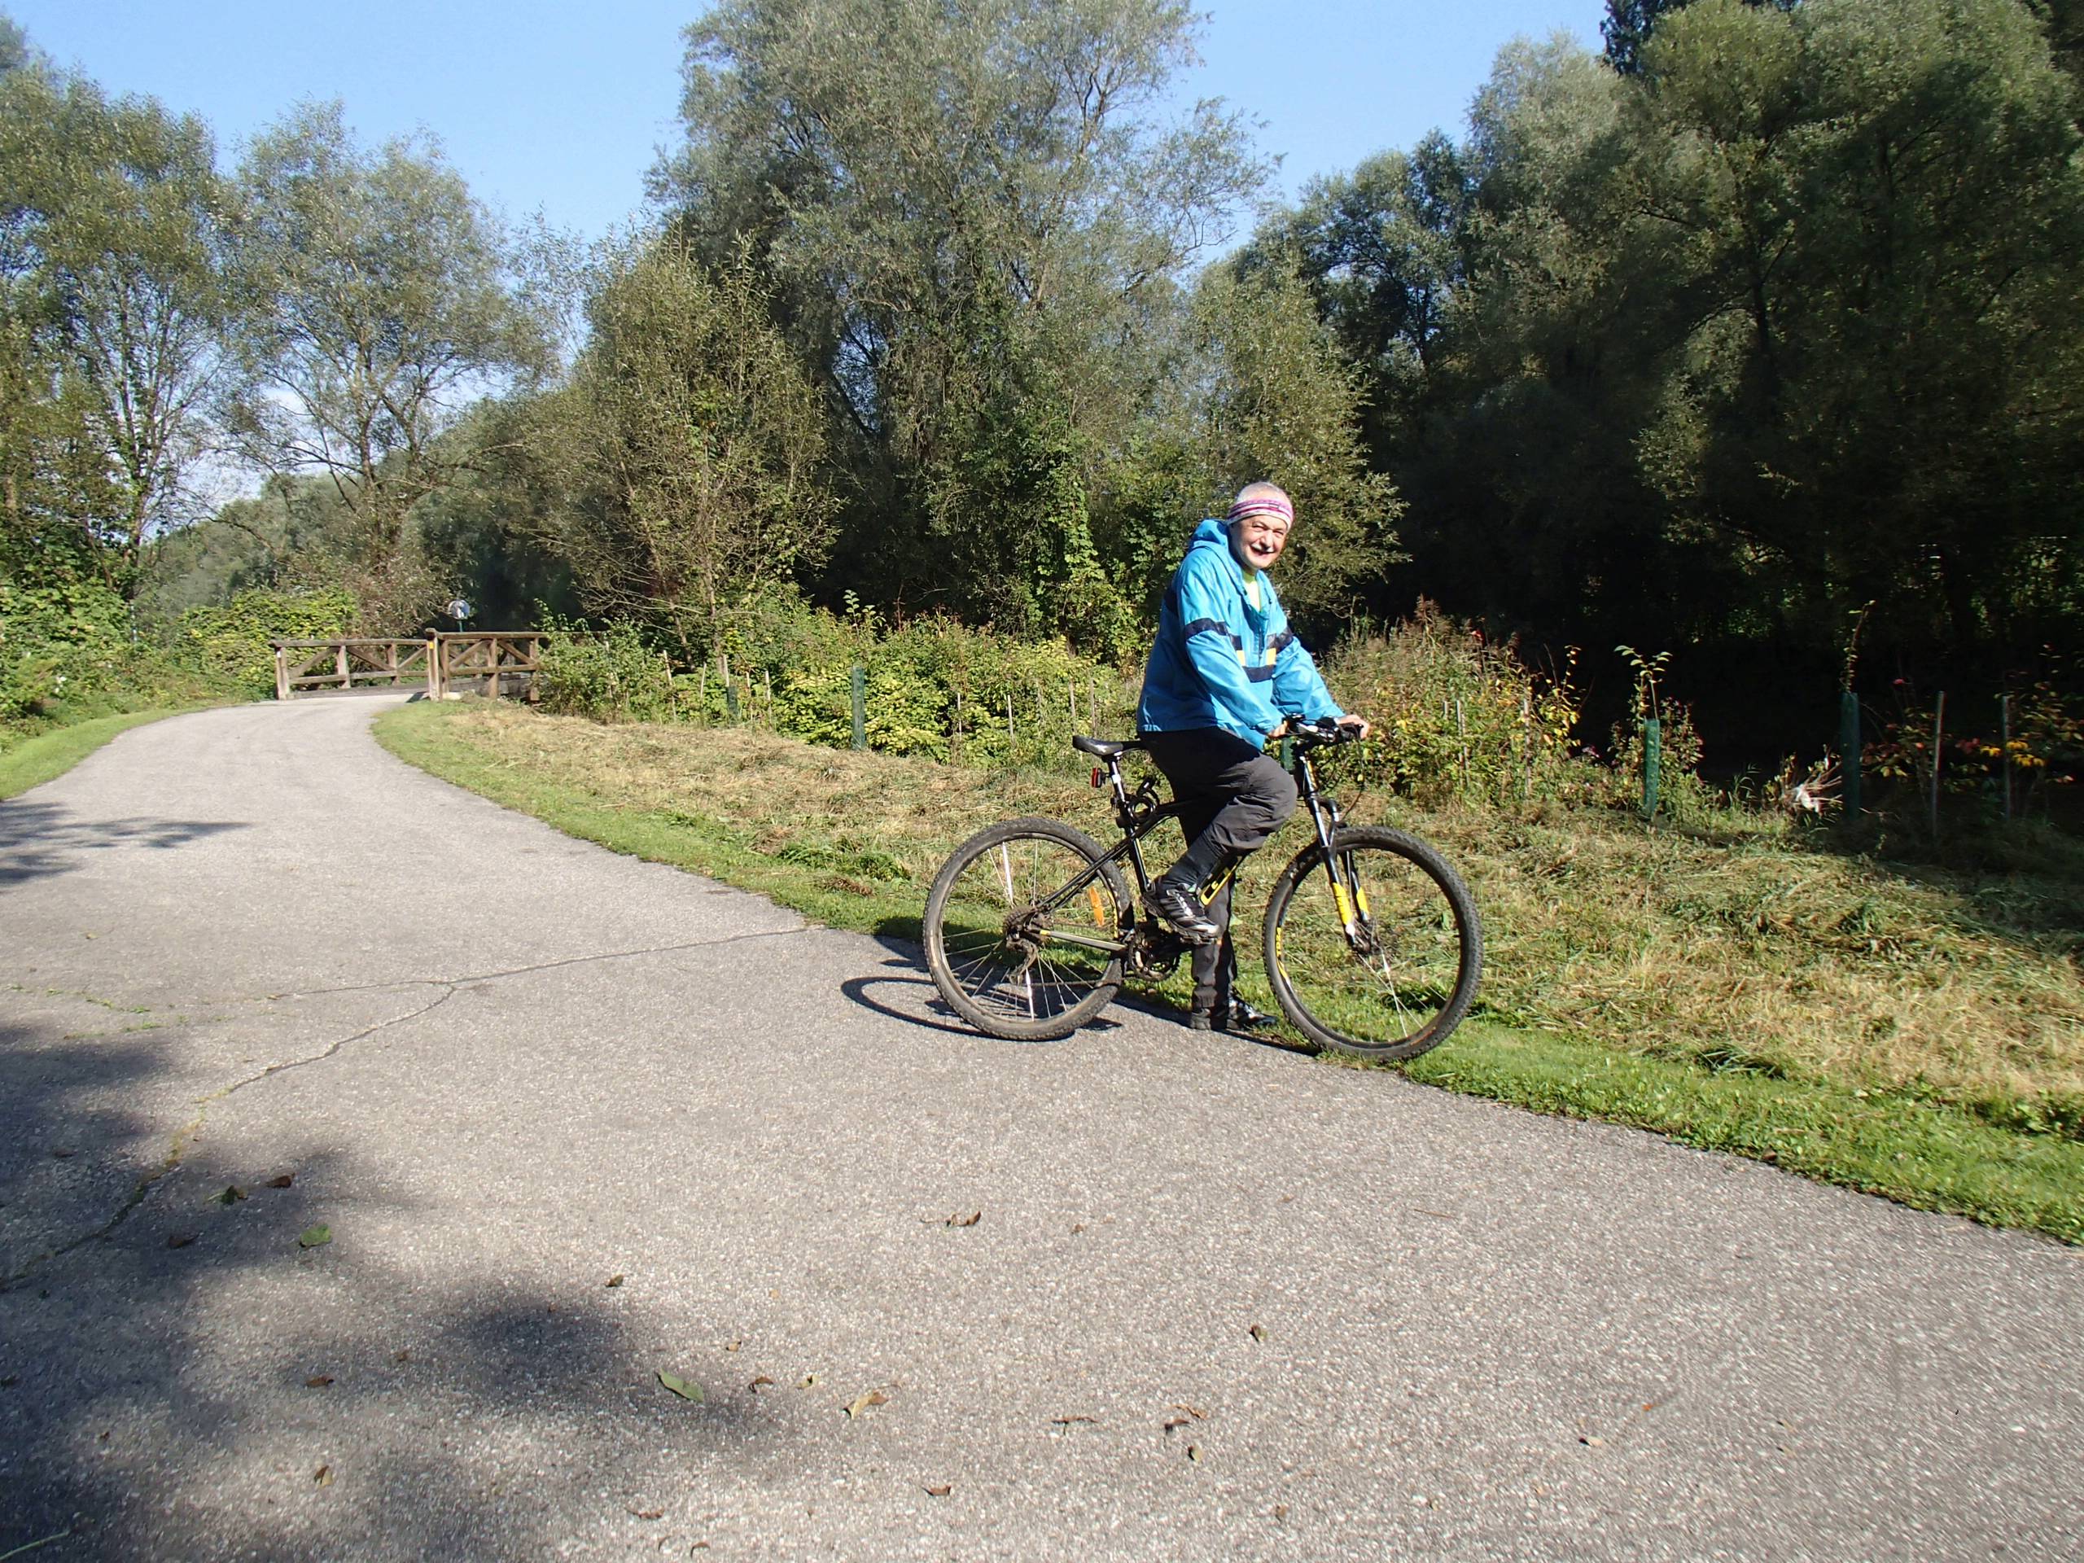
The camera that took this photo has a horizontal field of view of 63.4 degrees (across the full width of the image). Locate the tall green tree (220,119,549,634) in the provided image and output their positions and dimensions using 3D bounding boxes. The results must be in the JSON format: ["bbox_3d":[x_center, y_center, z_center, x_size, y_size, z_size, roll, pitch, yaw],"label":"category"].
[{"bbox_3d":[-17.493,-10.757,45.000,8.700,14.600,8.700,-4,7,-21],"label":"tall green tree"}]

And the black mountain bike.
[{"bbox_3d":[0.452,0.318,5.116,1.730,1.000,0.620,1,2,16],"label":"black mountain bike"}]

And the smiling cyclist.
[{"bbox_3d":[0.644,-0.093,5.190,0.600,1.700,0.550,3,8,30],"label":"smiling cyclist"}]

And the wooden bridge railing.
[{"bbox_3d":[-10.755,-2.137,29.500,3.000,1.200,7.500,-1,7,0],"label":"wooden bridge railing"}]

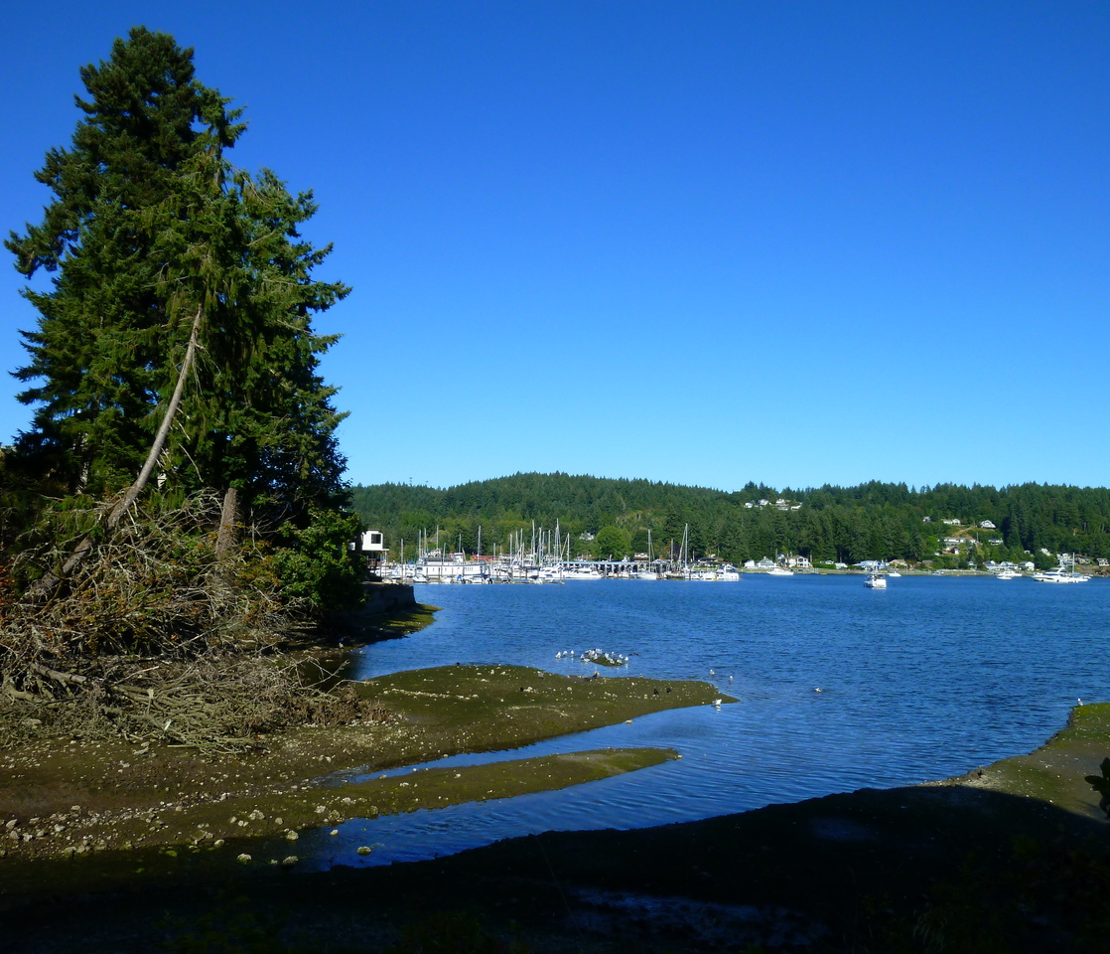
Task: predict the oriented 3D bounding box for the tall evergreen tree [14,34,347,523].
[{"bbox_3d":[-21.200,-10.000,51.500,19.000,32.000,16.500,0,-6,0],"label":"tall evergreen tree"}]

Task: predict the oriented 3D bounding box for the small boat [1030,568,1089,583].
[{"bbox_3d":[177.700,34.800,325.000,15.200,5.600,4.500,-2,-6,23],"label":"small boat"}]

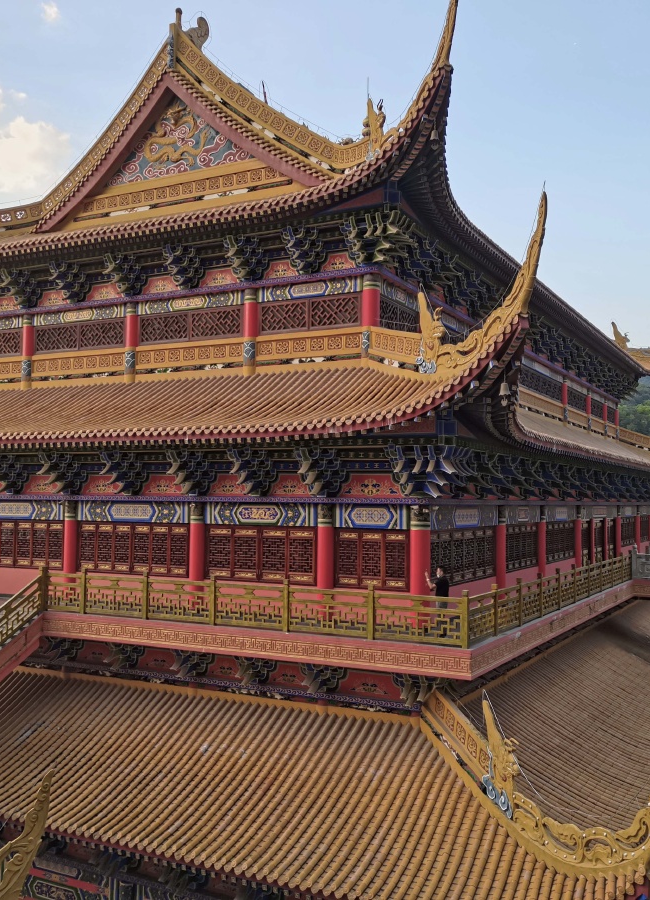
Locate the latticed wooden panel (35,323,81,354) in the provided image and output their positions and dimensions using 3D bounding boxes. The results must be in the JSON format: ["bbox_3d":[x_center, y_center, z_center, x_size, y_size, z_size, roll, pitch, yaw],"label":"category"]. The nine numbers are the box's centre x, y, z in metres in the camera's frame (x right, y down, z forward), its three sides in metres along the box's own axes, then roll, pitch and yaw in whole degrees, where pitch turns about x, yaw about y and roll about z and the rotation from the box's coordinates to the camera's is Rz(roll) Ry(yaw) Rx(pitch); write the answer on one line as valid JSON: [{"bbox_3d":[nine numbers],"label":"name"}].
[{"bbox_3d":[-9.632,-3.971,32.416,2.142,1.061,0.120,-1,-4,28],"label":"latticed wooden panel"}]

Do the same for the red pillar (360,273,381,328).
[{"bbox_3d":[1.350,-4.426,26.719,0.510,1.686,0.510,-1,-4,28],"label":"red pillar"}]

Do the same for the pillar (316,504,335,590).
[{"bbox_3d":[0.052,3.014,23.842,0.484,3.168,0.484,1,-3,0],"label":"pillar"}]

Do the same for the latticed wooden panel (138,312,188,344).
[{"bbox_3d":[-5.385,-4.052,30.182,2.122,1.061,0.120,-1,-4,28],"label":"latticed wooden panel"}]

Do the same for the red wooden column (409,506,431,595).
[{"bbox_3d":[2.428,2.948,22.882,0.520,3.077,0.520,-1,-4,28],"label":"red wooden column"}]

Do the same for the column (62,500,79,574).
[{"bbox_3d":[-7.934,3.153,28.155,0.412,3.136,0.412,-1,-4,28],"label":"column"}]

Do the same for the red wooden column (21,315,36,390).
[{"bbox_3d":[-10.978,-3.633,33.255,0.412,2.793,0.412,-1,-4,28],"label":"red wooden column"}]

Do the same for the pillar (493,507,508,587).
[{"bbox_3d":[5.564,3.327,28.766,0.460,3.061,0.460,-1,-4,28],"label":"pillar"}]

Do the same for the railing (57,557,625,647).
[{"bbox_3d":[2.396,4.377,31.609,12.823,1.248,20.686,-1,-4,28],"label":"railing"}]

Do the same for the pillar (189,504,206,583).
[{"bbox_3d":[-3.687,3.081,26.133,0.460,3.095,0.460,0,-3,0],"label":"pillar"}]

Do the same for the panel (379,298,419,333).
[{"bbox_3d":[2.373,-4.061,28.543,0.120,1.061,3.816,-1,-4,28],"label":"panel"}]

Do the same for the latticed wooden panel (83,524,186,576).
[{"bbox_3d":[-5.733,2.946,26.897,4.264,1.573,0.120,-1,-4,28],"label":"latticed wooden panel"}]

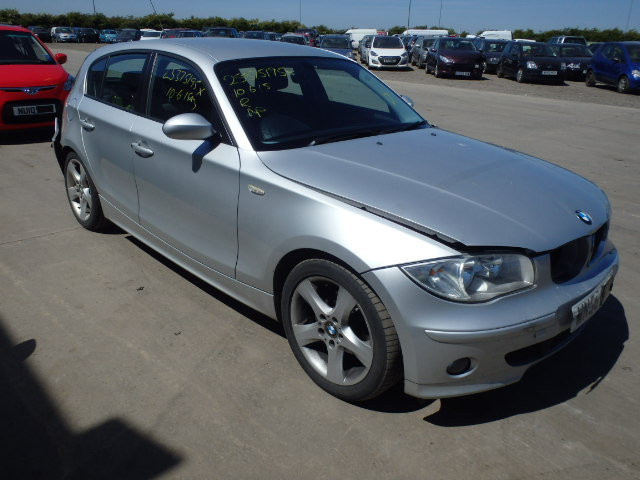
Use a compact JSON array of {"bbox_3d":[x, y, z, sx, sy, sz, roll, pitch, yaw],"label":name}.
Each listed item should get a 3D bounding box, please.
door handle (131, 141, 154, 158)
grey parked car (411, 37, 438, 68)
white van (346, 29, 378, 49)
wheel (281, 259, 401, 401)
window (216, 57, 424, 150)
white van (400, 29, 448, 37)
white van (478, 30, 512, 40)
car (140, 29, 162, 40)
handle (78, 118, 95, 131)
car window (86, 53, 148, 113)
[{"bbox_3d":[-0.994,-0.505,2.907,0.055,0.050,0.240,-18,29,-40],"label":"door handle"},{"bbox_3d":[5.780,-9.779,27.100,1.760,1.480,4.300,2,22,1],"label":"grey parked car"},{"bbox_3d":[3.686,-20.488,53.000,4.300,2.000,1.830,-4,22,-14],"label":"white van"},{"bbox_3d":[0.108,0.354,2.179,0.215,0.630,0.630,-18,29,-40],"label":"wheel"},{"bbox_3d":[0.058,-0.825,2.997,1.390,0.120,0.710,-18,64,-41],"label":"window"},{"bbox_3d":[9.364,-18.373,48.000,4.900,2.000,1.950,-4,22,-14],"label":"white van"},{"bbox_3d":[18.662,-21.844,57.000,4.700,2.200,1.950,-4,22,-14],"label":"white van"},{"bbox_3d":[-13.874,-16.490,42.500,1.750,1.480,4.300,-6,23,-20],"label":"car"},{"bbox_3d":[-1.534,-0.760,3.414,0.055,0.050,0.230,-18,29,-40],"label":"handle"},{"bbox_3d":[-1.264,-1.003,3.218,0.880,0.360,0.060,22,13,42],"label":"car window"}]

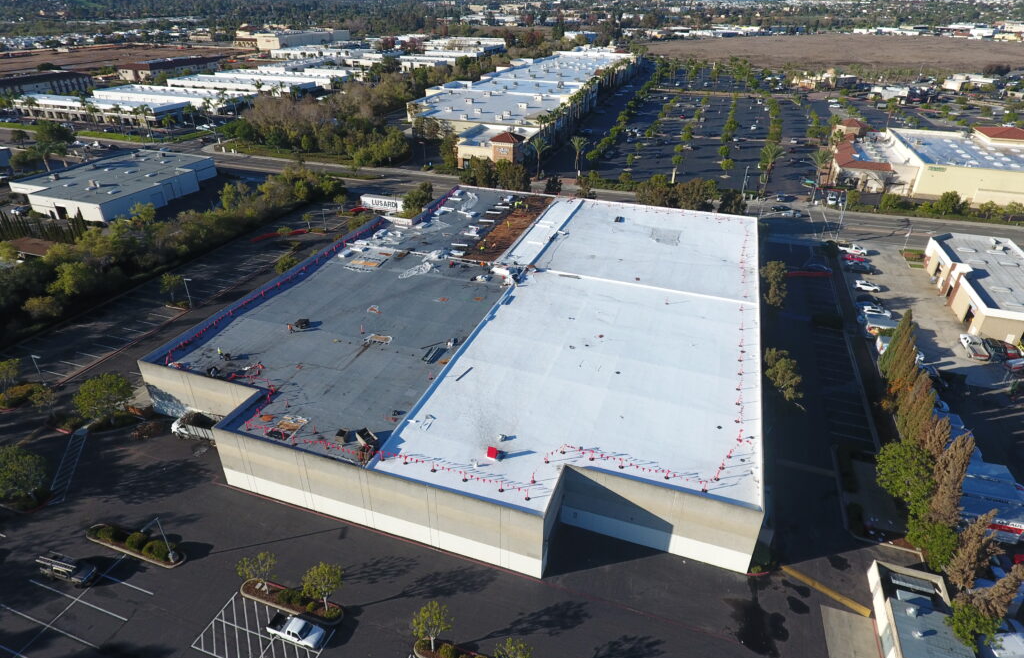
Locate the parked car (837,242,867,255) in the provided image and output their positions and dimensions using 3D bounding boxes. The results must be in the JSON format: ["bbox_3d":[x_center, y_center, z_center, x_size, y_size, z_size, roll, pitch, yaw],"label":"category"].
[{"bbox_3d":[75.220,-17.845,131.154,5.650,1.850,1.980,13,32,22],"label":"parked car"}]

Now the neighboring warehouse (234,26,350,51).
[{"bbox_3d":[-244.834,-328.243,663.121,65.000,15.000,125.000,8,30,14],"label":"neighboring warehouse"}]

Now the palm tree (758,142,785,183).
[{"bbox_3d":[72.961,-45.619,167.961,6.800,13.950,6.800,10,31,17],"label":"palm tree"}]

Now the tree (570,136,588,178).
[{"bbox_3d":[19.782,-50.210,175.676,5.800,13.000,5.800,10,31,17],"label":"tree"}]

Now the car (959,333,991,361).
[{"bbox_3d":[73.884,2.723,94.654,2.030,1.950,6.300,9,31,15],"label":"car"}]

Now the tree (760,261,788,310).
[{"bbox_3d":[41.487,-4.836,95.339,4.800,12.300,4.800,10,31,17],"label":"tree"}]

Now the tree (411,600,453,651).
[{"bbox_3d":[-6.614,25.197,48.957,3.500,5.200,3.500,0,29,0],"label":"tree"}]

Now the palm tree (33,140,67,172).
[{"bbox_3d":[-141.522,-51.480,180.709,9.000,10.300,9.000,10,31,17],"label":"palm tree"}]

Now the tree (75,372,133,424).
[{"bbox_3d":[-51.901,9.378,75.474,6.200,6.900,6.200,10,31,17],"label":"tree"}]

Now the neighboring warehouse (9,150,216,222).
[{"bbox_3d":[-111.223,-42.936,170.257,41.000,5.600,48.000,10,31,17],"label":"neighboring warehouse"}]

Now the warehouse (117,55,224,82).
[{"bbox_3d":[-237.783,-184.751,415.675,25.000,8.800,76.000,6,30,10],"label":"warehouse"}]

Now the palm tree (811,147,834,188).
[{"bbox_3d":[87.594,-44.350,167.302,6.600,12.560,6.600,10,31,17],"label":"palm tree"}]

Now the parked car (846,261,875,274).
[{"bbox_3d":[70.399,-12.366,119.742,4.900,1.600,1.850,10,31,17],"label":"parked car"}]

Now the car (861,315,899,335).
[{"bbox_3d":[61.223,0.179,98.295,5.700,2.650,2.250,12,31,19],"label":"car"}]

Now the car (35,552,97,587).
[{"bbox_3d":[-42.256,22.897,56.442,5.250,1.900,1.900,8,30,14],"label":"car"}]

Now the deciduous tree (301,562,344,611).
[{"bbox_3d":[-16.582,23.332,52.390,3.700,5.100,3.700,10,31,17],"label":"deciduous tree"}]

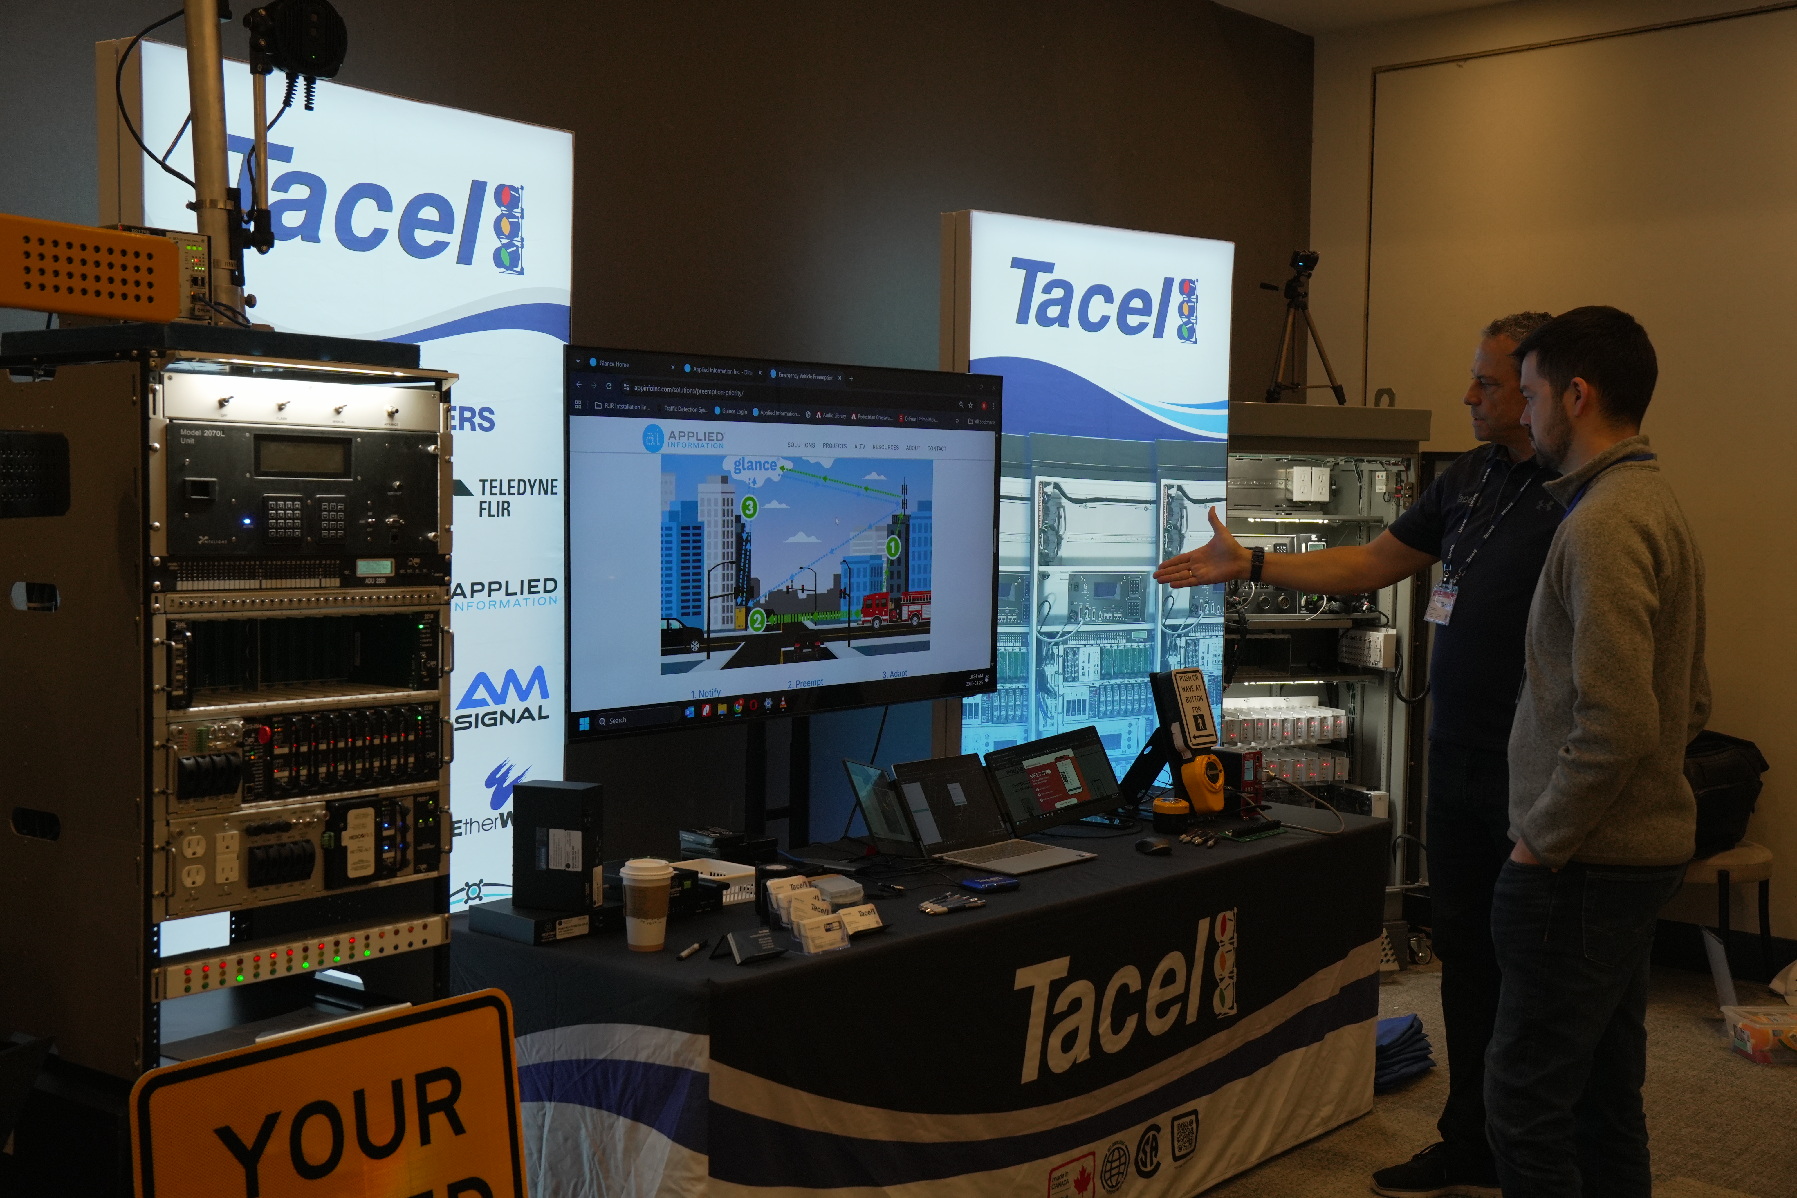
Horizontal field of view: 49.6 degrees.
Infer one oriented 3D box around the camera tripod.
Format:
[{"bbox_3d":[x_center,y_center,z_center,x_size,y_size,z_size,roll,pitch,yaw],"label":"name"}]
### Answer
[{"bbox_3d":[1.225,-0.840,6.010,0.250,0.475,0.255,-3,5,-45],"label":"camera tripod"}]

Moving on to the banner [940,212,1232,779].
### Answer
[{"bbox_3d":[0.538,0.091,5.549,1.009,2.265,0.130,-2,4,-37],"label":"banner"}]

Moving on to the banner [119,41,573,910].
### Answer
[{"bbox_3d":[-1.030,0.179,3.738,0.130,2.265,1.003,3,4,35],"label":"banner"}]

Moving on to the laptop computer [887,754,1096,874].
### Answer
[{"bbox_3d":[0.211,0.468,4.244,0.338,0.201,0.304,4,4,40],"label":"laptop computer"}]

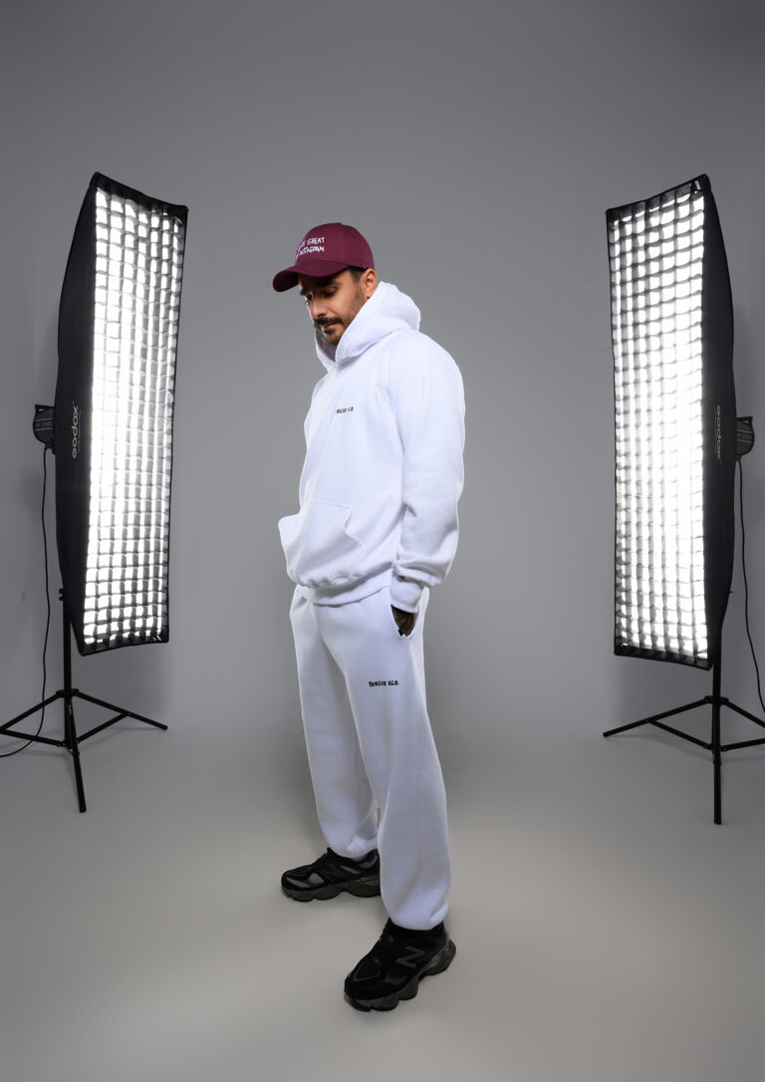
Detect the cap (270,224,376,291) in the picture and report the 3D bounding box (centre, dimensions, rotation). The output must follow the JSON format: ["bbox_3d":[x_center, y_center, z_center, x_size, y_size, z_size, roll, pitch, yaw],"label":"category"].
[{"bbox_3d":[-0.148,-0.704,1.555,0.263,0.145,0.172,-14,9,-31],"label":"cap"}]

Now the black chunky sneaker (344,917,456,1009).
[{"bbox_3d":[0.040,0.935,1.438,0.298,0.140,0.118,-1,2,-36],"label":"black chunky sneaker"}]

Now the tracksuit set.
[{"bbox_3d":[-0.042,0.114,1.624,0.410,1.520,0.550,-1,2,-31],"label":"tracksuit set"}]

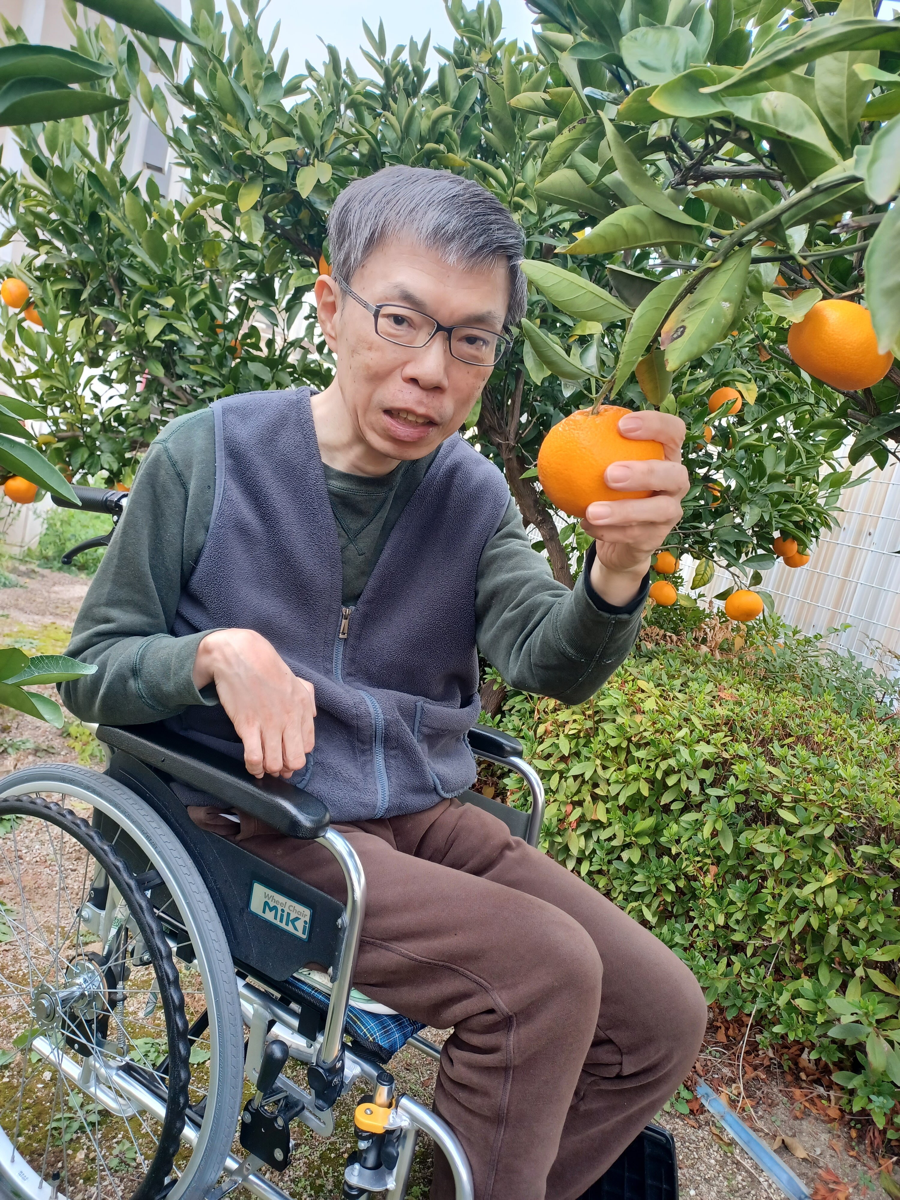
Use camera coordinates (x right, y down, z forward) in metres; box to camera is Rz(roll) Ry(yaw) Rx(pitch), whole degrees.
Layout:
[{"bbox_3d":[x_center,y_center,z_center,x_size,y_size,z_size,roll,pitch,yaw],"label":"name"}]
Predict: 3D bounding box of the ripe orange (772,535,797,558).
[{"bbox_3d":[0.967,-0.155,2.500,0.070,0.062,0.070,13,11,0],"label":"ripe orange"}]

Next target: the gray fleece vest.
[{"bbox_3d":[-0.126,0.001,0.960,0.375,0.490,0.260,-4,18,-21],"label":"gray fleece vest"}]

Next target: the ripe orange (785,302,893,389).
[{"bbox_3d":[0.284,-0.185,0.630,0.077,0.067,0.077,13,11,0],"label":"ripe orange"}]

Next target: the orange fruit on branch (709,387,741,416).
[{"bbox_3d":[0.533,-0.384,1.680,0.066,0.058,0.066,13,14,15],"label":"orange fruit on branch"}]

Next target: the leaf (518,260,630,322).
[{"bbox_3d":[0.073,-0.178,0.500,0.072,0.028,0.025,27,15,3],"label":"leaf"}]

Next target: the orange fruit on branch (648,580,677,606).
[{"bbox_3d":[0.555,-0.018,2.250,0.070,0.064,0.070,13,11,0],"label":"orange fruit on branch"}]

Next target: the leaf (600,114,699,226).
[{"bbox_3d":[0.115,-0.248,0.500,0.085,0.026,0.030,49,-4,0],"label":"leaf"}]

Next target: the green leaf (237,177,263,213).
[{"bbox_3d":[-0.369,-0.749,1.600,0.042,0.070,0.022,24,6,-13],"label":"green leaf"}]

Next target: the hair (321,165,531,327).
[{"bbox_3d":[-0.028,-0.312,0.790,0.180,0.165,0.195,7,23,-26],"label":"hair"}]

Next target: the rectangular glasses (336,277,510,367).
[{"bbox_3d":[-0.030,-0.262,0.810,0.142,0.047,0.135,7,27,-26],"label":"rectangular glasses"}]

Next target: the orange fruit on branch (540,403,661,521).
[{"bbox_3d":[0.093,-0.085,0.535,0.077,0.067,0.077,8,14,0],"label":"orange fruit on branch"}]

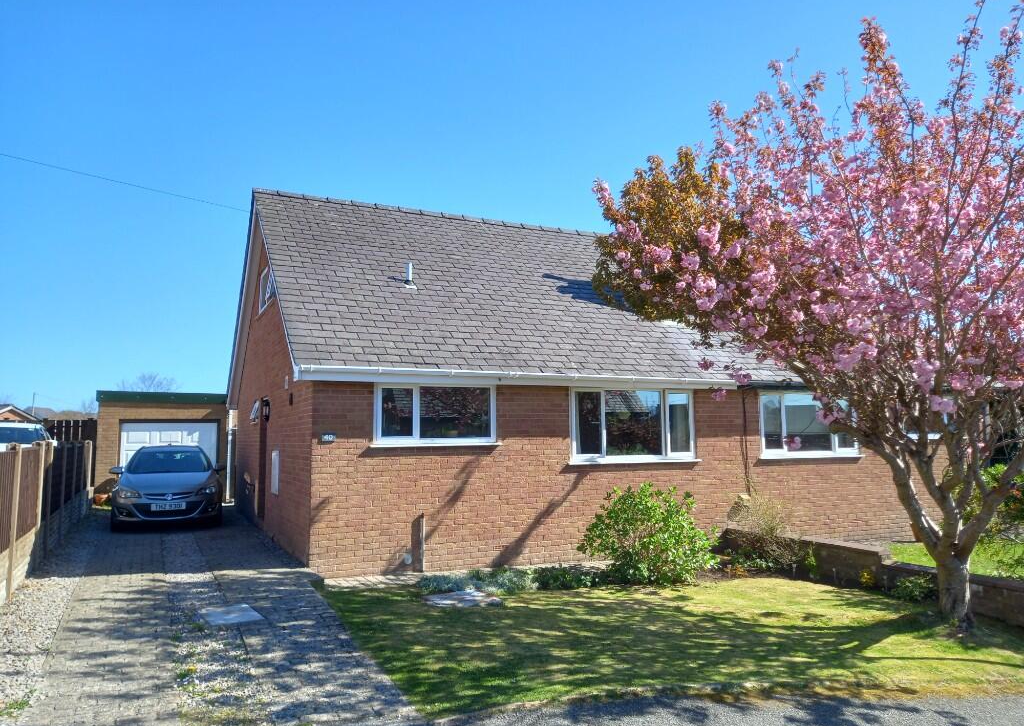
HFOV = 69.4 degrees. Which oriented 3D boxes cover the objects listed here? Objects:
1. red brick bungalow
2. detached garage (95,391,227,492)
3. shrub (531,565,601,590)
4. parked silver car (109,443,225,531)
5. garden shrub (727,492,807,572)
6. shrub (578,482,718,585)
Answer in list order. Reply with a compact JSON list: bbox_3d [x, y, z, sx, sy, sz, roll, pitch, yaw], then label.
[{"bbox_3d":[1.204,0.197,16.158,13.100,6.350,9.850,2,-7,-25],"label":"red brick bungalow"},{"bbox_3d":[-9.467,2.296,20.282,3.100,2.620,5.200,2,-7,-25],"label":"detached garage"},{"bbox_3d":[0.667,2.555,8.894,0.820,0.290,0.600,2,-7,-25],"label":"shrub"},{"bbox_3d":[-6.748,2.350,14.560,1.920,1.500,4.400,2,-7,-25],"label":"parked silver car"},{"bbox_3d":[3.548,2.333,10.311,1.080,1.030,1.000,2,-7,-25],"label":"garden shrub"},{"bbox_3d":[1.682,2.151,9.450,1.720,1.220,1.550,2,-7,-25],"label":"shrub"}]

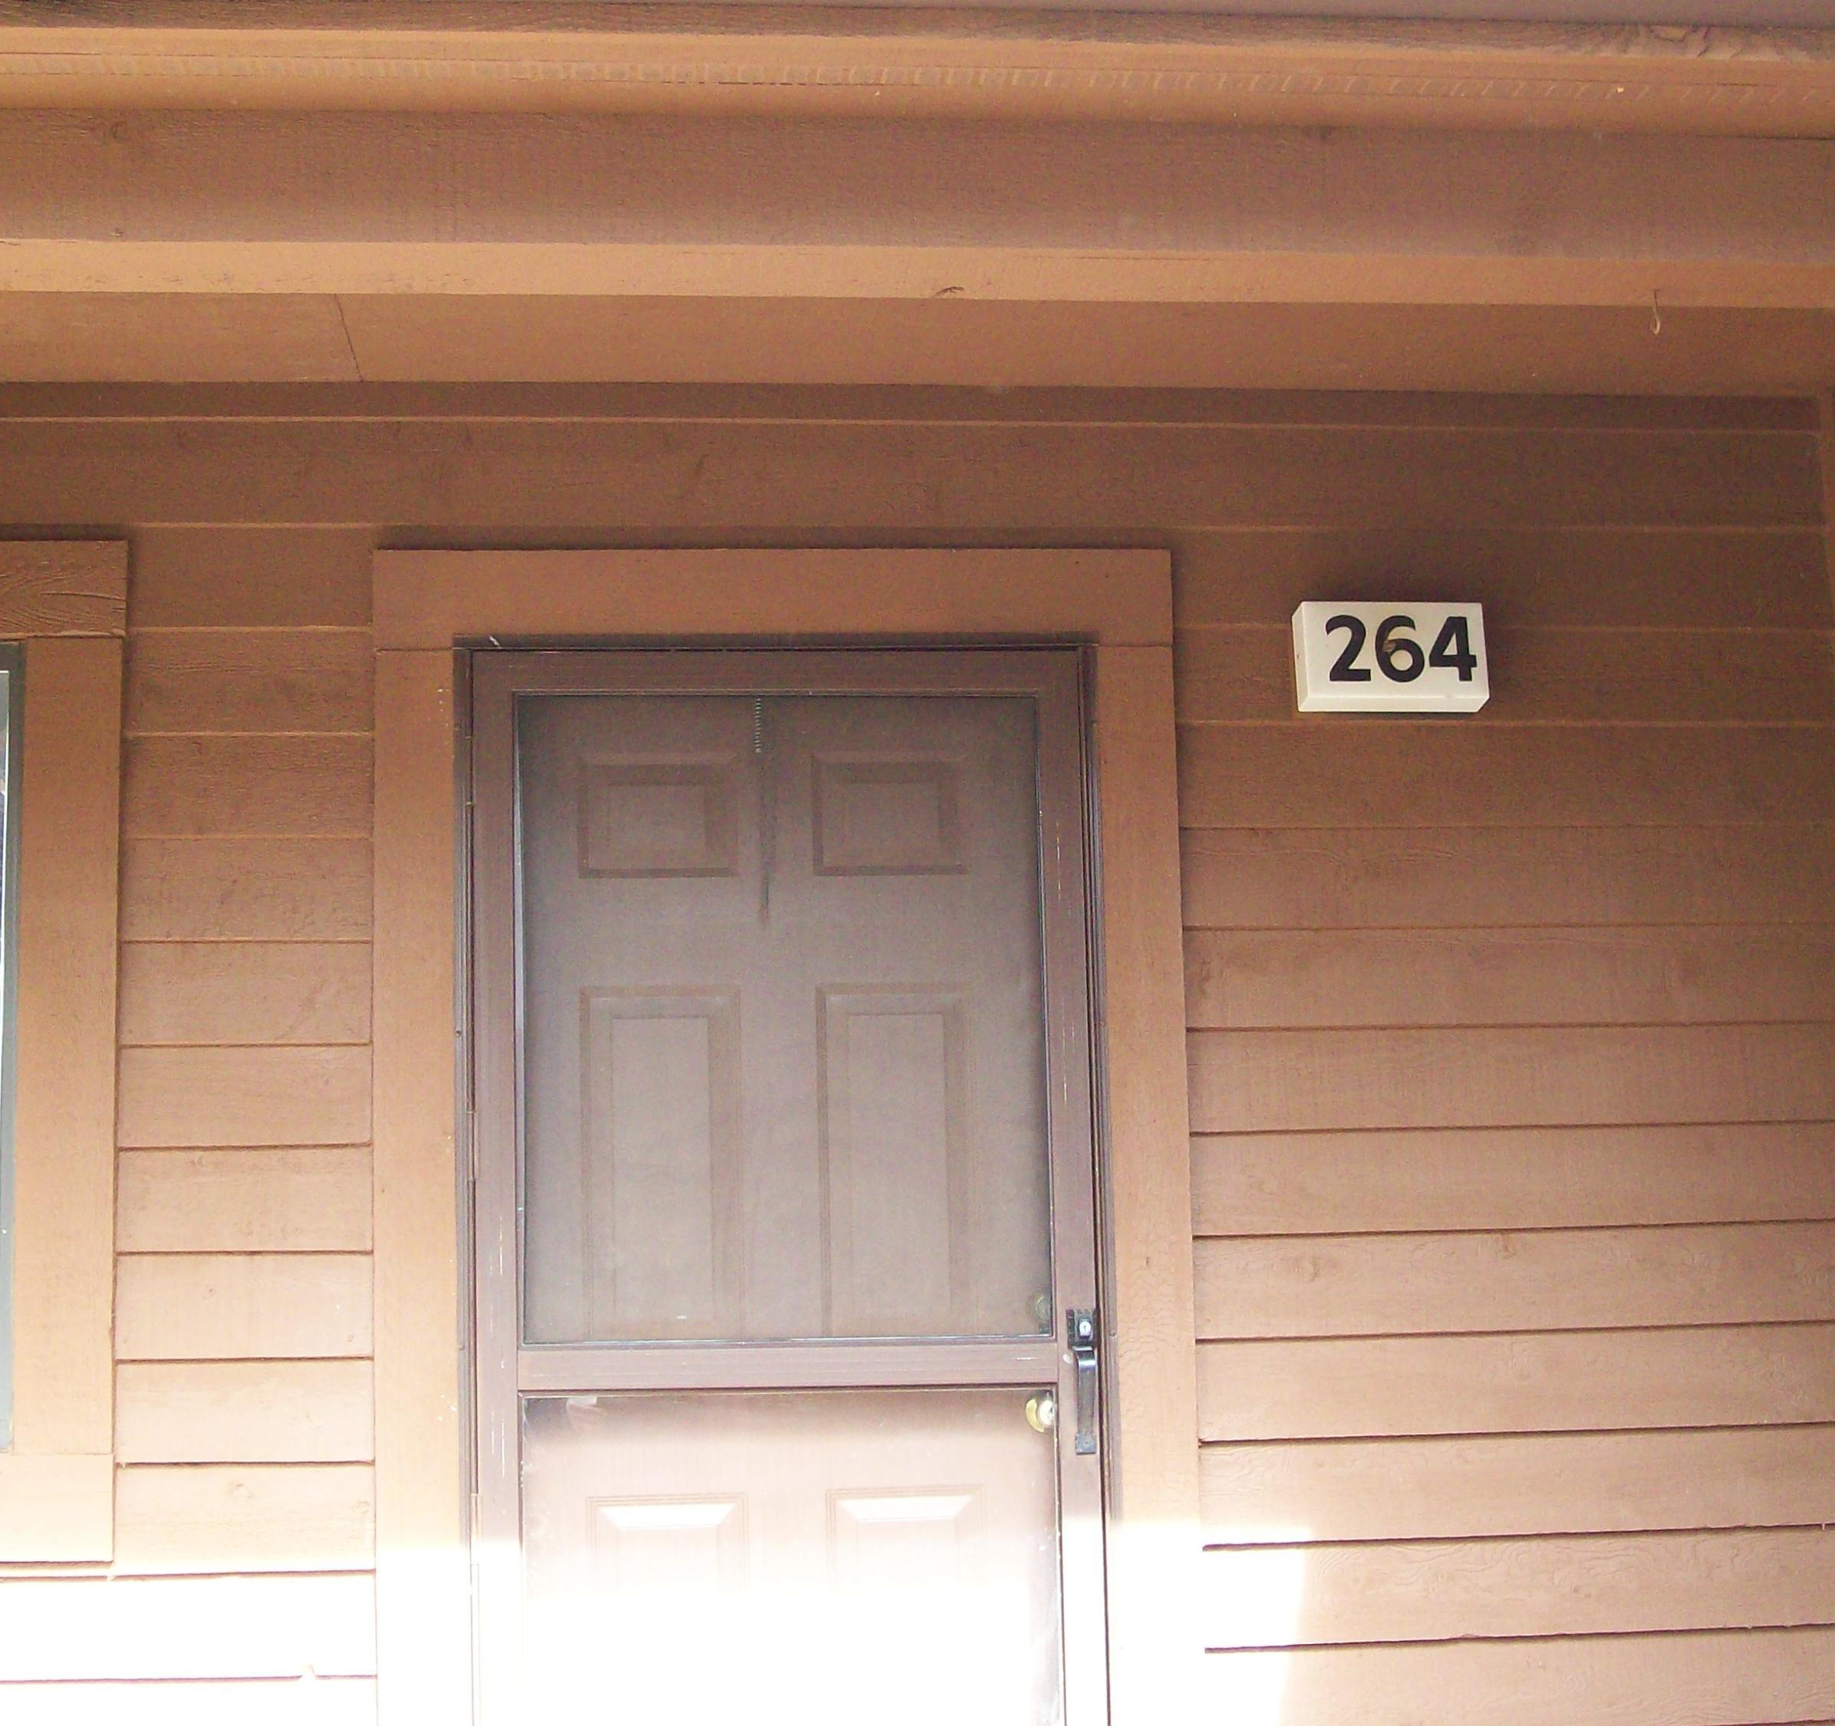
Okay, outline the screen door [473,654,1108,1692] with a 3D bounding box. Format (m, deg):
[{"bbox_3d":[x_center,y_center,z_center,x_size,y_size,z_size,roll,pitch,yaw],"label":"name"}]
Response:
[{"bbox_3d":[-0.183,0.703,4.301,0.889,2.039,0.045,0,-7,-6],"label":"screen door"}]

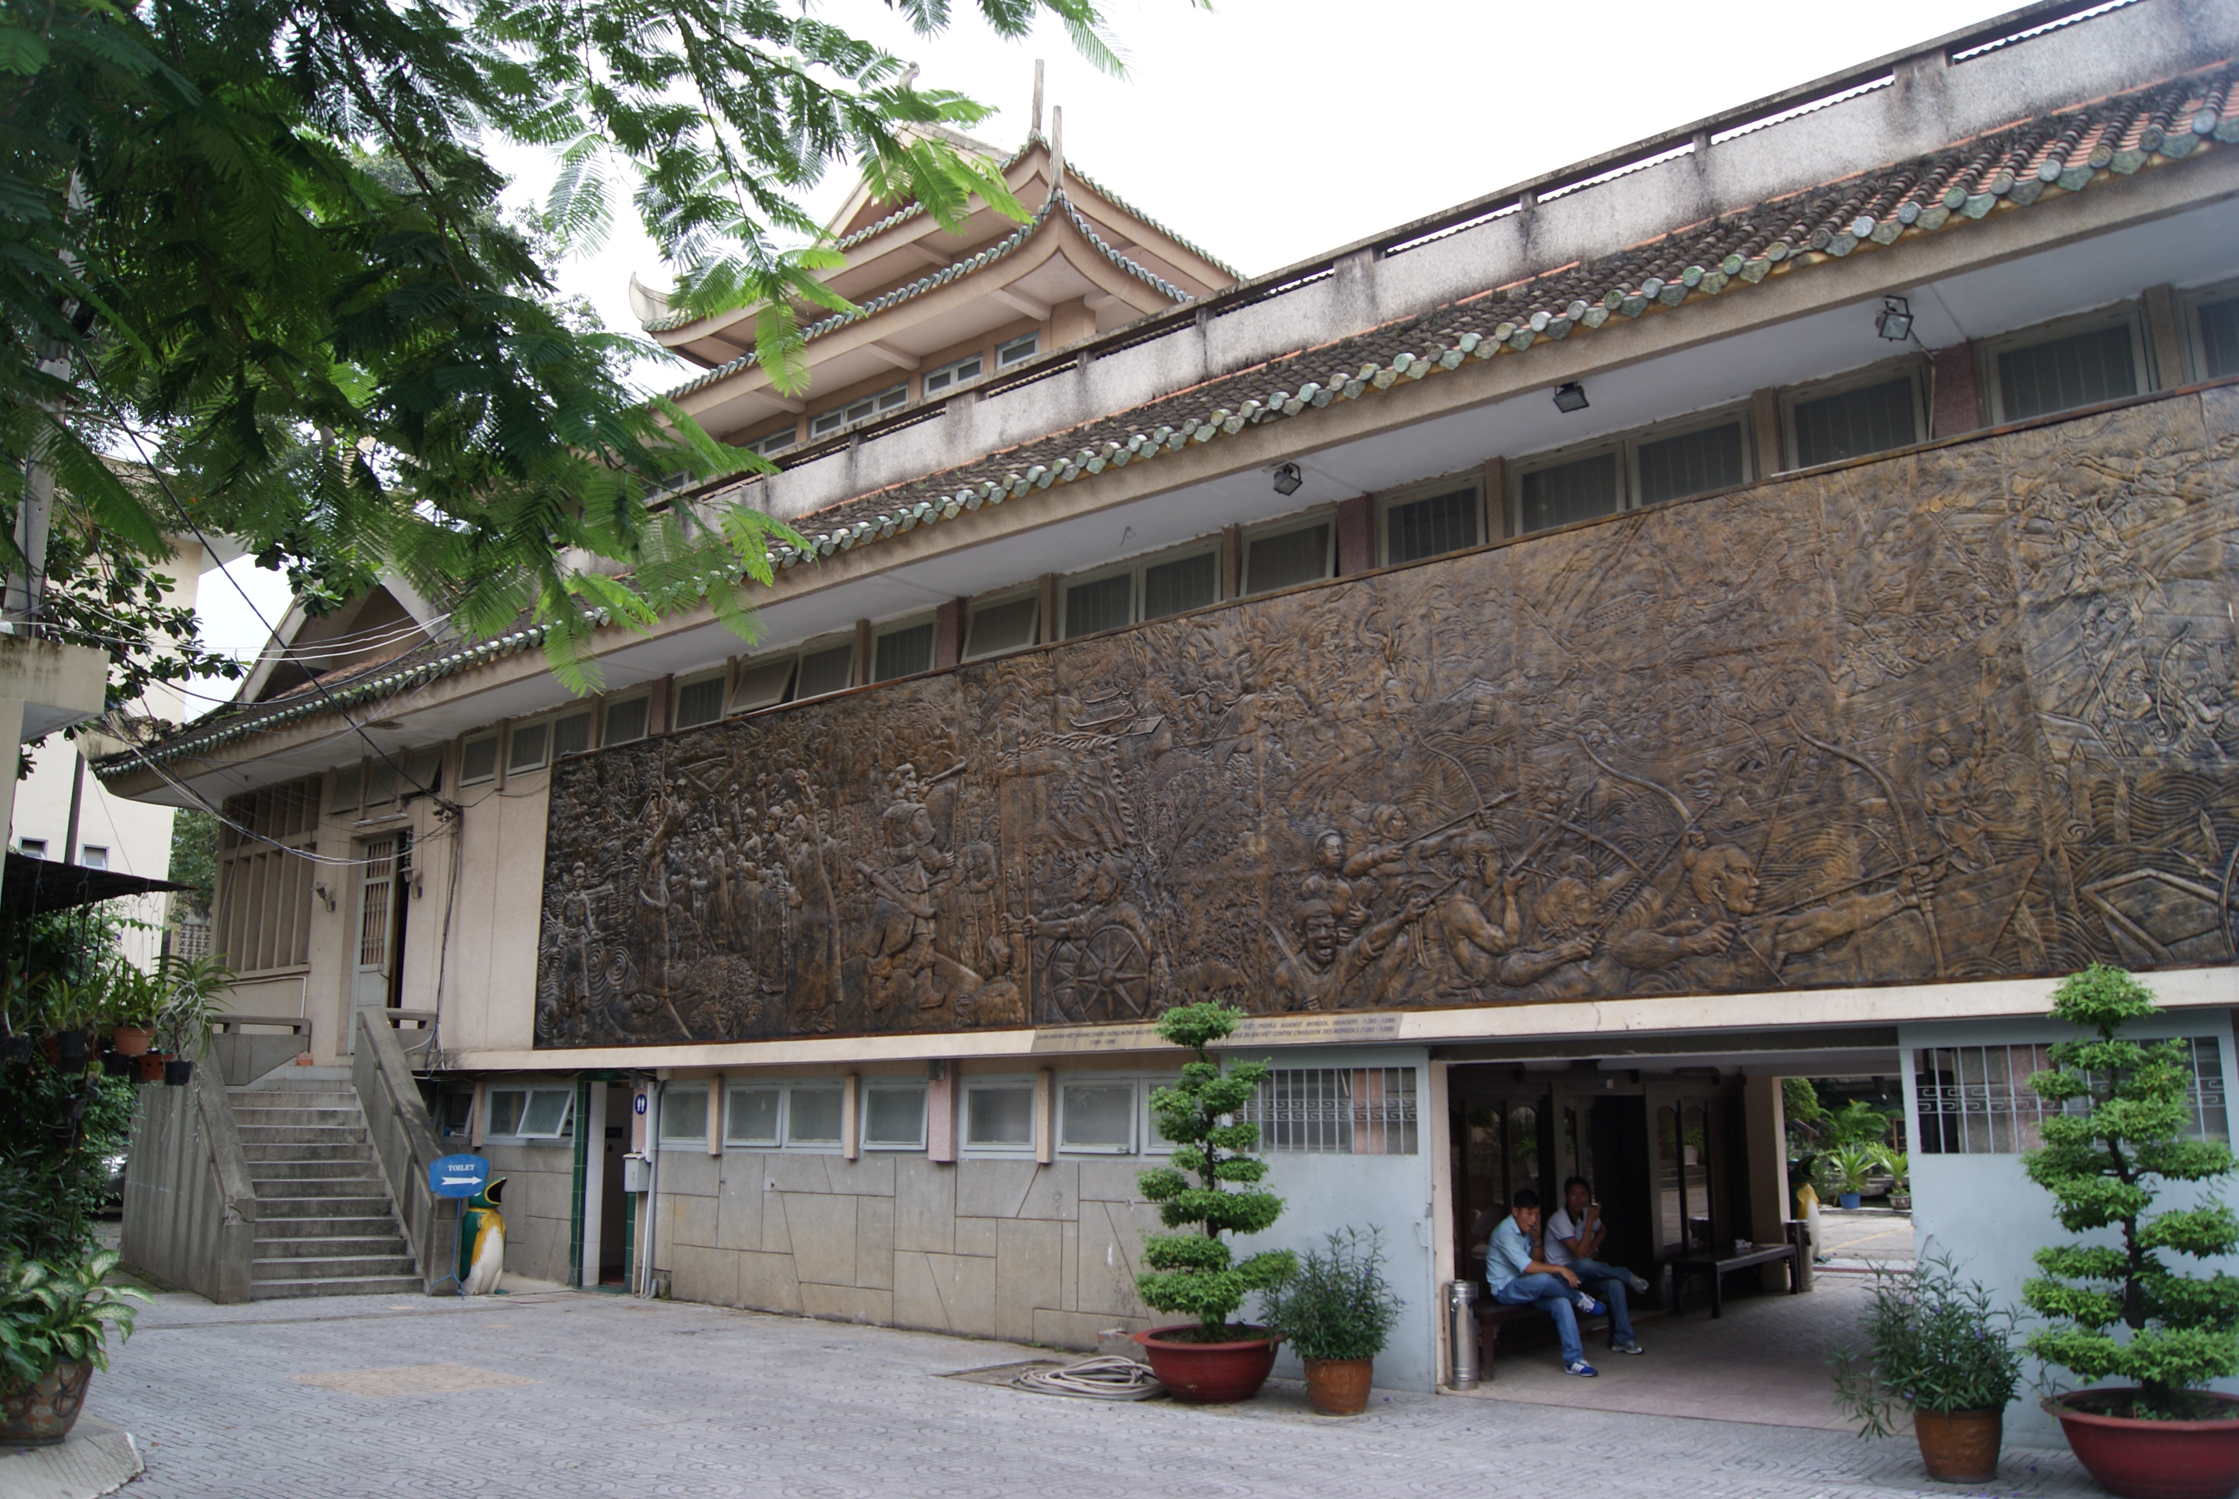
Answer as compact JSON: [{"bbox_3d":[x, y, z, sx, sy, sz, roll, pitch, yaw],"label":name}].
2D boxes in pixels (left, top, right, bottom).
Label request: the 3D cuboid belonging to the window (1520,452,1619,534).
[{"bbox_3d":[2.998,-1.728,11.182,0.740,0.470,0.090,-10,-16,38],"label":"window"}]

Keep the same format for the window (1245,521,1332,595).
[{"bbox_3d":[1.238,-1.418,12.500,0.740,0.470,0.100,-10,-16,38],"label":"window"}]

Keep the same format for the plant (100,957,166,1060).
[{"bbox_3d":[-5.286,1.390,9.000,0.340,0.520,0.320,6,-14,-30],"label":"plant"}]

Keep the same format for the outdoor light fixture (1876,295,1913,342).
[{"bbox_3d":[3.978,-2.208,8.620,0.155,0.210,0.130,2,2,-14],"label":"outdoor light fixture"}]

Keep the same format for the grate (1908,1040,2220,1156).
[{"bbox_3d":[4.814,1.781,8.566,1.425,0.562,0.040,-10,-15,37],"label":"grate"}]

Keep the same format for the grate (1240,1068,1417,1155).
[{"bbox_3d":[1.304,2.318,10.757,1.350,0.526,0.050,-10,-15,37],"label":"grate"}]

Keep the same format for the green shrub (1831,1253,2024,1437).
[{"bbox_3d":[3.757,2.830,7.836,0.800,0.995,0.680,-6,-13,24],"label":"green shrub"}]

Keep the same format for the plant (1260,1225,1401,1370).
[{"bbox_3d":[1.219,3.118,9.618,0.761,0.746,0.700,-2,-12,7],"label":"plant"}]

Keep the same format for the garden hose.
[{"bbox_3d":[-0.185,3.833,10.181,0.980,0.130,0.850,0,-12,-1],"label":"garden hose"}]

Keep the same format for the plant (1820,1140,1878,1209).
[{"bbox_3d":[10.993,6.406,25.338,0.853,0.981,0.810,-10,-15,37],"label":"plant"}]

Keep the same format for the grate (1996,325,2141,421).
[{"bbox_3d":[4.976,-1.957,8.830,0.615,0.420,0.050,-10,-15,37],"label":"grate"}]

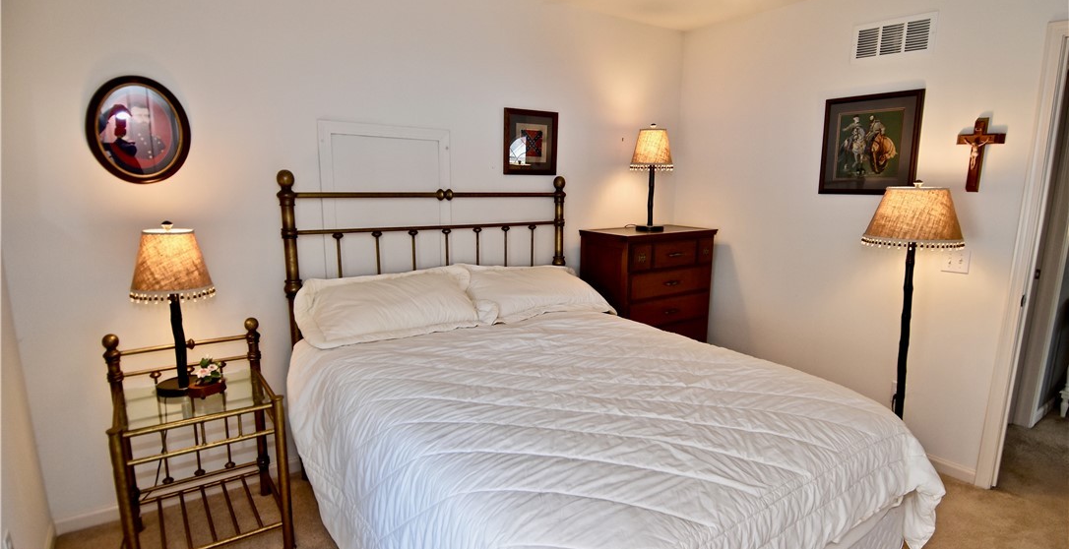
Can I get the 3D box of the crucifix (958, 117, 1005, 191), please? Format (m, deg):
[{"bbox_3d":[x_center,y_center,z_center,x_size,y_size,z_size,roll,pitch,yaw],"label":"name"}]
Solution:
[{"bbox_3d":[2.098,-0.561,2.523,0.030,0.338,0.160,-8,13,-39],"label":"crucifix"}]

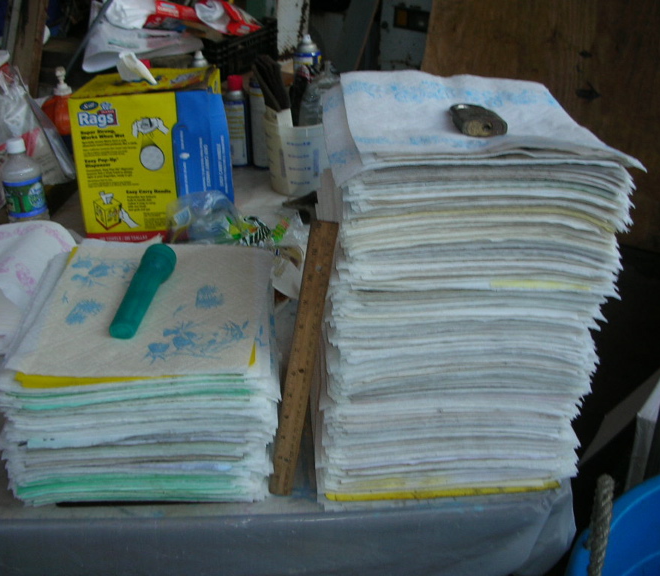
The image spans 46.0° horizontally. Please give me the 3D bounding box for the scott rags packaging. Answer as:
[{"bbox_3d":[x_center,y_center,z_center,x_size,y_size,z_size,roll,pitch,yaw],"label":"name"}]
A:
[{"bbox_3d":[-0.331,-0.259,1.494,0.243,0.270,0.223,-2,26,-1],"label":"scott rags packaging"}]

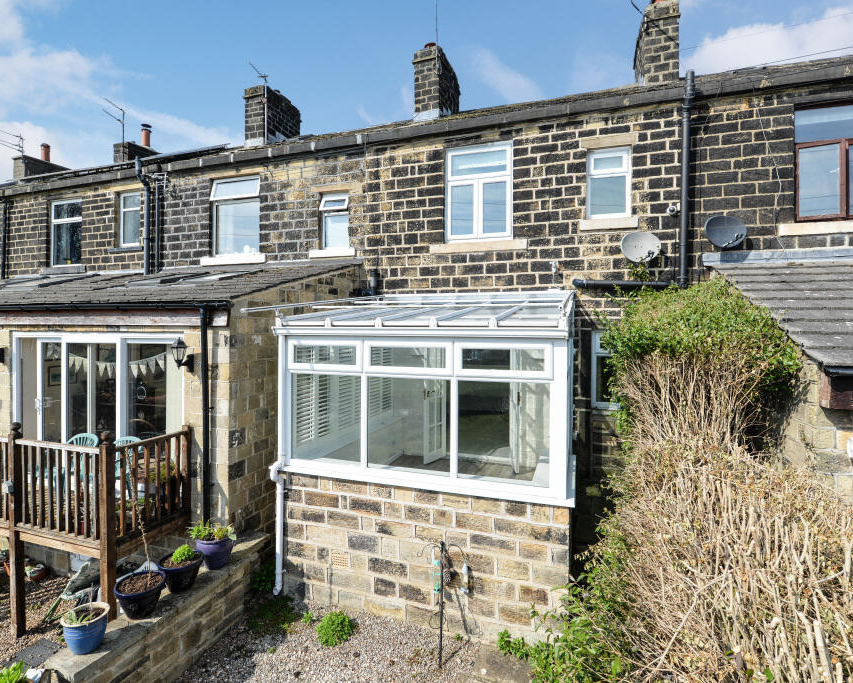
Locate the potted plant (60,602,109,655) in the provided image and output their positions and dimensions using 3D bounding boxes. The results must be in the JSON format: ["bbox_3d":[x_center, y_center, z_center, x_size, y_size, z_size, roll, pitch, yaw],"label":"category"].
[{"bbox_3d":[-2.783,2.329,3.466,0.314,0.304,0.314,1,1,17],"label":"potted plant"}]

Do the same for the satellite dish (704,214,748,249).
[{"bbox_3d":[4.105,-1.492,5.835,0.519,0.456,0.353,0,1,13],"label":"satellite dish"}]

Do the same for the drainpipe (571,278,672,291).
[{"bbox_3d":[2.975,-0.865,6.493,1.450,0.127,0.137,1,1,17],"label":"drainpipe"}]

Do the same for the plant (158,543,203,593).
[{"bbox_3d":[-2.188,1.998,3.805,0.346,0.345,0.346,1,1,17],"label":"plant"}]

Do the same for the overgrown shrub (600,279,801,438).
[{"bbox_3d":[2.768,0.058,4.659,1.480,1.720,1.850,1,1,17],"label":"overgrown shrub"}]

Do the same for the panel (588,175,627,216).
[{"bbox_3d":[2.864,-2.290,6.718,0.549,0.637,0.029,1,1,17],"label":"panel"}]

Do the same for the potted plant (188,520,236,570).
[{"bbox_3d":[-2.160,2.079,4.351,0.404,0.434,0.385,1,2,17],"label":"potted plant"}]

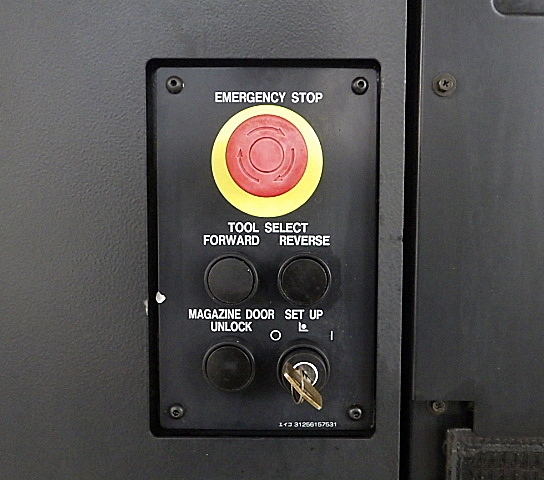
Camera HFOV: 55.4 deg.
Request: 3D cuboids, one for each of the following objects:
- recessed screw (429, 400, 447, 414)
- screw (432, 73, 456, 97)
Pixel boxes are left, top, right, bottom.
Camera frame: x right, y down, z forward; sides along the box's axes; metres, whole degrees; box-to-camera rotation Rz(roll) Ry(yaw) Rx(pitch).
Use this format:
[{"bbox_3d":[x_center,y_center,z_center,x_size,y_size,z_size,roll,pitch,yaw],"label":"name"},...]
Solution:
[{"bbox_3d":[0.096,0.096,0.298,0.011,0.011,0.004,0,3,0],"label":"recessed screw"},{"bbox_3d":[0.095,-0.085,0.283,0.013,0.013,0.004,0,3,0],"label":"screw"}]

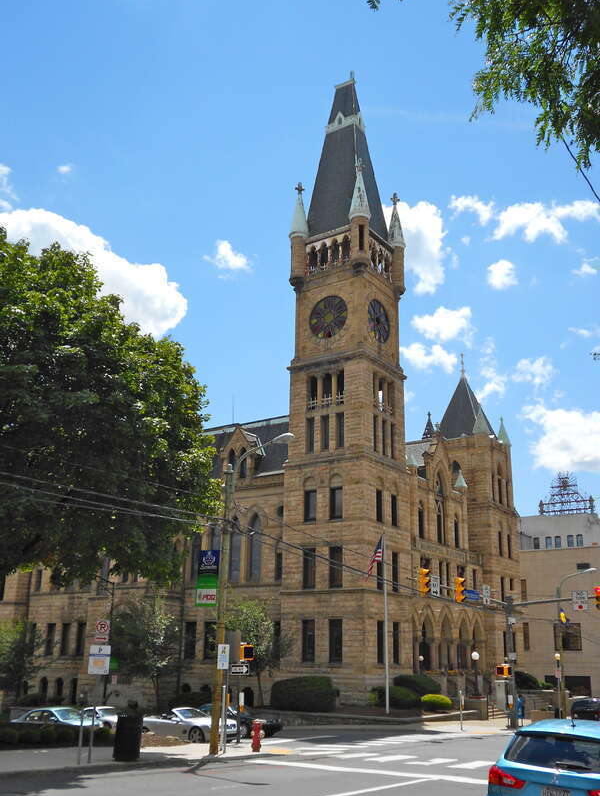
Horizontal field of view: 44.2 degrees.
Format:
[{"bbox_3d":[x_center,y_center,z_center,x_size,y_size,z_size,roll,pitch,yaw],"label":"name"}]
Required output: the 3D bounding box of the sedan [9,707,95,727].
[{"bbox_3d":[-11.160,14.823,33.662,4.650,1.430,1.800,-16,-25,33],"label":"sedan"}]

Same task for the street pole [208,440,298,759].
[{"bbox_3d":[-1.190,4.811,18.677,2.387,7.861,0.360,-11,-22,33],"label":"street pole"}]

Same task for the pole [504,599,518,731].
[{"bbox_3d":[9.798,12.250,34.413,0.380,5.829,0.380,-11,-22,33],"label":"pole"}]

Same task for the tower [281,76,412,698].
[{"bbox_3d":[3.314,-3.874,51.845,6.200,46.284,6.200,-12,-23,34],"label":"tower"}]

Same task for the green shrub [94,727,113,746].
[{"bbox_3d":[-5.384,9.271,20.270,0.580,0.513,0.580,5,-19,-12],"label":"green shrub"}]

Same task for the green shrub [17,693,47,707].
[{"bbox_3d":[-20.323,22.893,56.155,2.200,1.050,1.600,-11,-22,33],"label":"green shrub"}]

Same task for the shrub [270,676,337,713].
[{"bbox_3d":[0.266,15.662,39.505,3.200,1.550,2.000,-11,-22,33],"label":"shrub"}]

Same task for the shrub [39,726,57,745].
[{"bbox_3d":[-7.370,9.892,21.676,0.499,0.483,0.499,-11,-22,33],"label":"shrub"}]

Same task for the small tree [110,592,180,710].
[{"bbox_3d":[-8.814,14.474,42.549,3.600,6.357,3.600,5,-19,-10],"label":"small tree"}]

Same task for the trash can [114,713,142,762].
[{"bbox_3d":[-4.036,7.900,17.311,0.600,0.991,0.600,5,-19,-11],"label":"trash can"}]

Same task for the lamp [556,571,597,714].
[{"bbox_3d":[16.150,14.081,42.594,2.609,8.318,0.360,-11,-22,33],"label":"lamp"}]

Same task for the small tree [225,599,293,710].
[{"bbox_3d":[-2.287,14.020,40.805,3.400,5.600,3.400,1,-18,0],"label":"small tree"}]

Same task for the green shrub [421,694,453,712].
[{"bbox_3d":[7.157,15.975,38.783,1.650,0.743,1.500,-2,-19,10],"label":"green shrub"}]

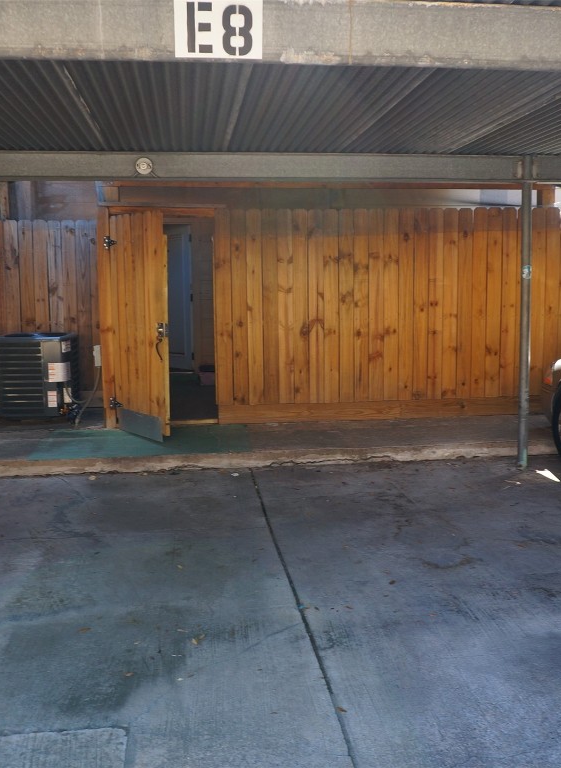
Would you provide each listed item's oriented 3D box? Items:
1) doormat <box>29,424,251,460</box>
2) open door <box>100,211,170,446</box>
[{"bbox_3d":[-1.154,0.484,6.648,1.762,0.015,1.318,-1,7,-6],"label":"doormat"},{"bbox_3d":[-1.300,-0.529,6.852,0.080,1.977,0.955,-6,9,-39],"label":"open door"}]

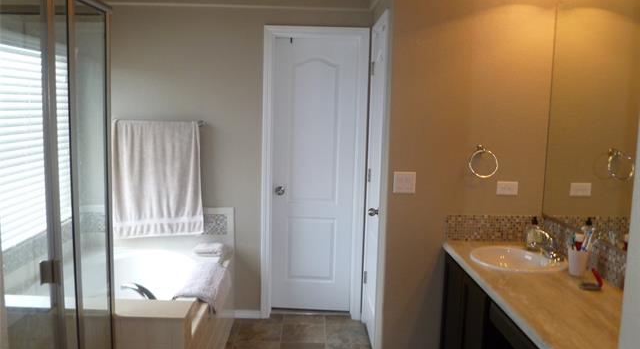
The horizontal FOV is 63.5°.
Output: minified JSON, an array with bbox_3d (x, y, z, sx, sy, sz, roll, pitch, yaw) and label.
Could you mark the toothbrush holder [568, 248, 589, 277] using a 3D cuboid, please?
[{"bbox_3d":[1.169,0.392,2.342,0.087,0.117,0.087,1,7,-1],"label":"toothbrush holder"}]

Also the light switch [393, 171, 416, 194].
[{"bbox_3d":[0.463,0.045,2.819,0.117,0.115,0.012,1,7,-1],"label":"light switch"}]

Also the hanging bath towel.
[{"bbox_3d":[-1.125,0.044,3.587,0.635,0.820,0.090,1,7,-1],"label":"hanging bath towel"}]

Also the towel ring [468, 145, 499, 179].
[{"bbox_3d":[0.886,-0.070,2.807,0.158,0.178,0.070,1,7,-1],"label":"towel ring"}]

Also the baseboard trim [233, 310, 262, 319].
[{"bbox_3d":[-0.528,1.025,3.802,0.198,0.062,0.014,1,7,-1],"label":"baseboard trim"}]

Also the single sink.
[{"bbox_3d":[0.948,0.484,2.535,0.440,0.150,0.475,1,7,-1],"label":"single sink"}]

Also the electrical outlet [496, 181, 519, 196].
[{"bbox_3d":[1.043,0.080,2.868,0.115,0.073,0.010,1,7,-1],"label":"electrical outlet"}]

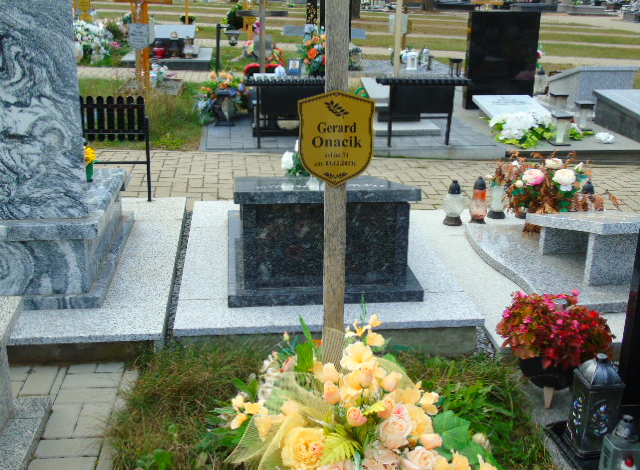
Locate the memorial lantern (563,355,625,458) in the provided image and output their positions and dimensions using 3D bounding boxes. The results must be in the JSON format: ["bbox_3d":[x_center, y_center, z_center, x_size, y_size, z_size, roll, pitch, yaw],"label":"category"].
[{"bbox_3d":[0.857,0.514,2.298,0.112,0.320,0.112,-1,20,-6],"label":"memorial lantern"}]

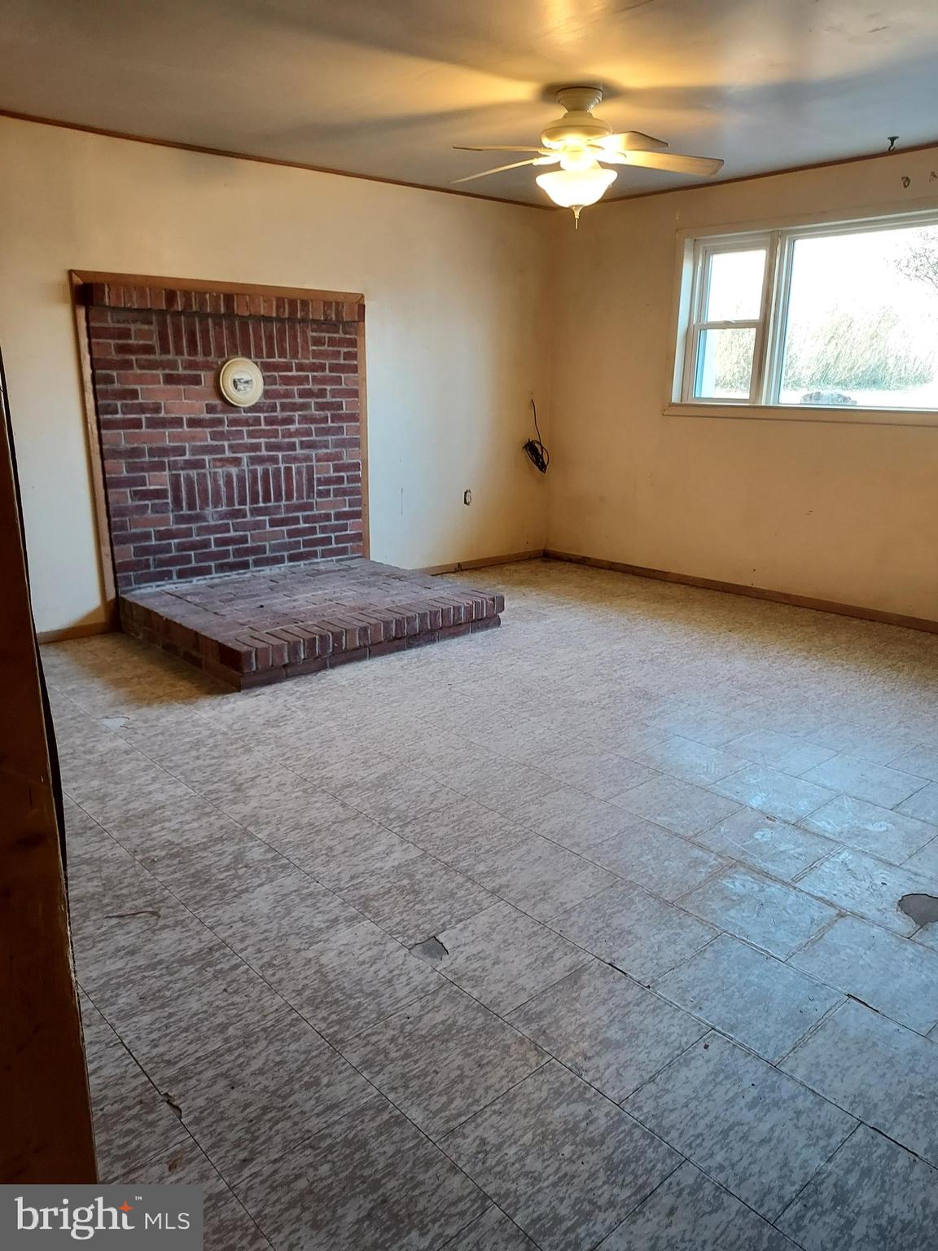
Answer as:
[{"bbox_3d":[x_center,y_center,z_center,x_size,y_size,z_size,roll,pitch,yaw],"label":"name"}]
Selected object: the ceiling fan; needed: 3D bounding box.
[{"bbox_3d":[0.421,-1.796,3.350,1.080,0.485,1.080,-13,21,-39],"label":"ceiling fan"}]

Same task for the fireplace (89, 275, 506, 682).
[{"bbox_3d":[-0.810,-0.813,4.340,1.610,1.720,1.270,-13,21,-39],"label":"fireplace"}]

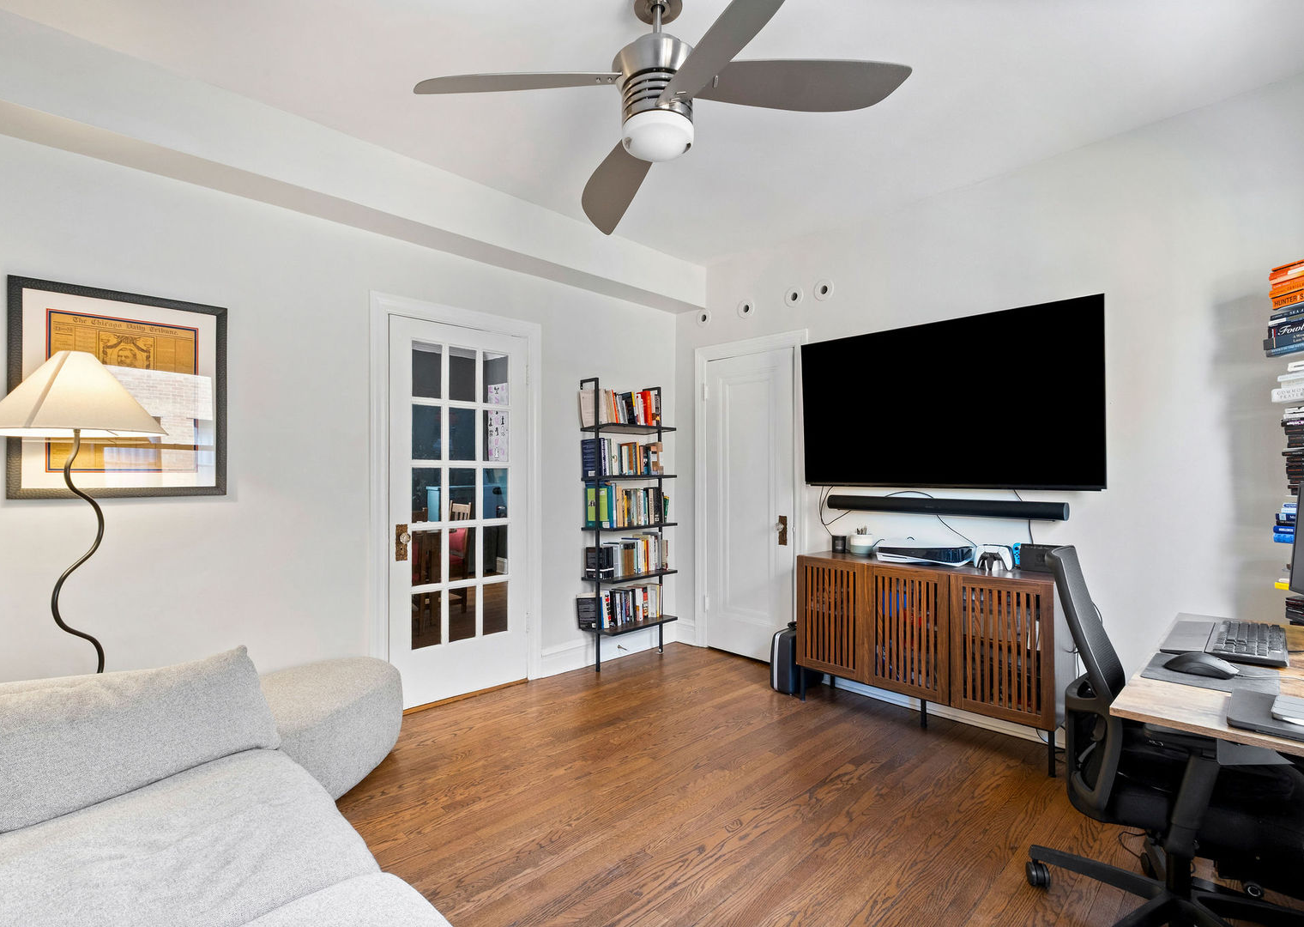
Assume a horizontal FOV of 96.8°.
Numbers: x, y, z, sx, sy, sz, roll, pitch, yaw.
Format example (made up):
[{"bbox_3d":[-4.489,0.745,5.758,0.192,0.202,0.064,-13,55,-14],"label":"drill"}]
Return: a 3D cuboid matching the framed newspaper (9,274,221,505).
[{"bbox_3d":[-2.017,-0.262,2.228,0.618,0.778,0.030,0,-1,-44],"label":"framed newspaper"}]

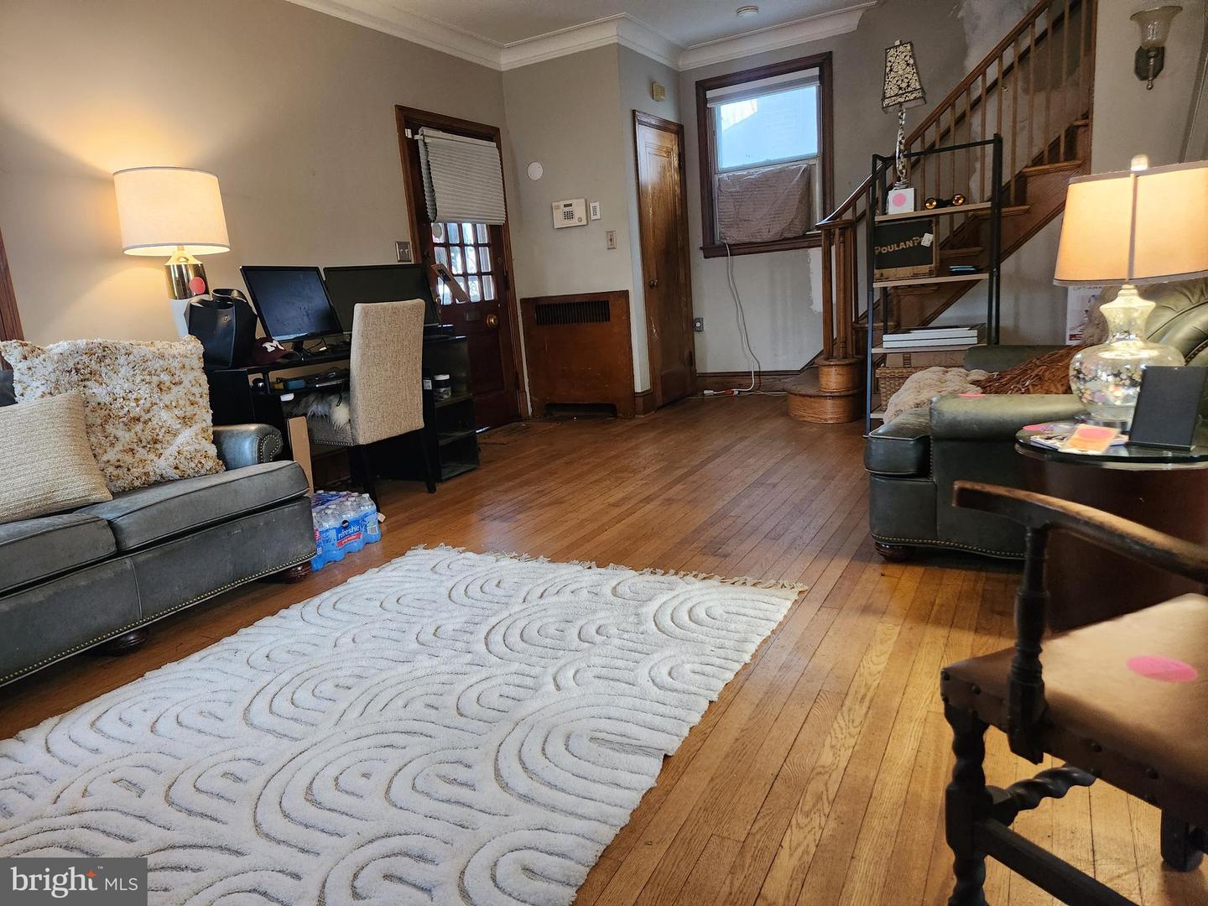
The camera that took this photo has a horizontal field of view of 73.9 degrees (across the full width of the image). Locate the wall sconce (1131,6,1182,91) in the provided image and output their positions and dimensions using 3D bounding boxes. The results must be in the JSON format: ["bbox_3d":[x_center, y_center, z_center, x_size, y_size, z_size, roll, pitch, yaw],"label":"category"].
[{"bbox_3d":[2.700,-1.985,3.941,0.240,0.375,0.270,2,13,29],"label":"wall sconce"}]

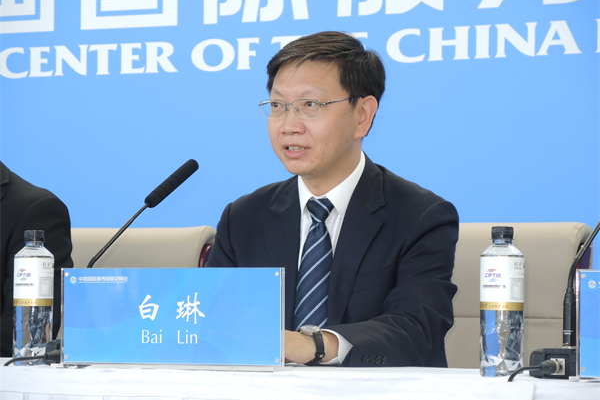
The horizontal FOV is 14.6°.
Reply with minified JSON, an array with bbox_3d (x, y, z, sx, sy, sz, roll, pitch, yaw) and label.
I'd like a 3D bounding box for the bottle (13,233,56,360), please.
[{"bbox_3d":[-0.429,0.158,3.770,0.065,0.219,0.065,0,-2,0],"label":"bottle"}]

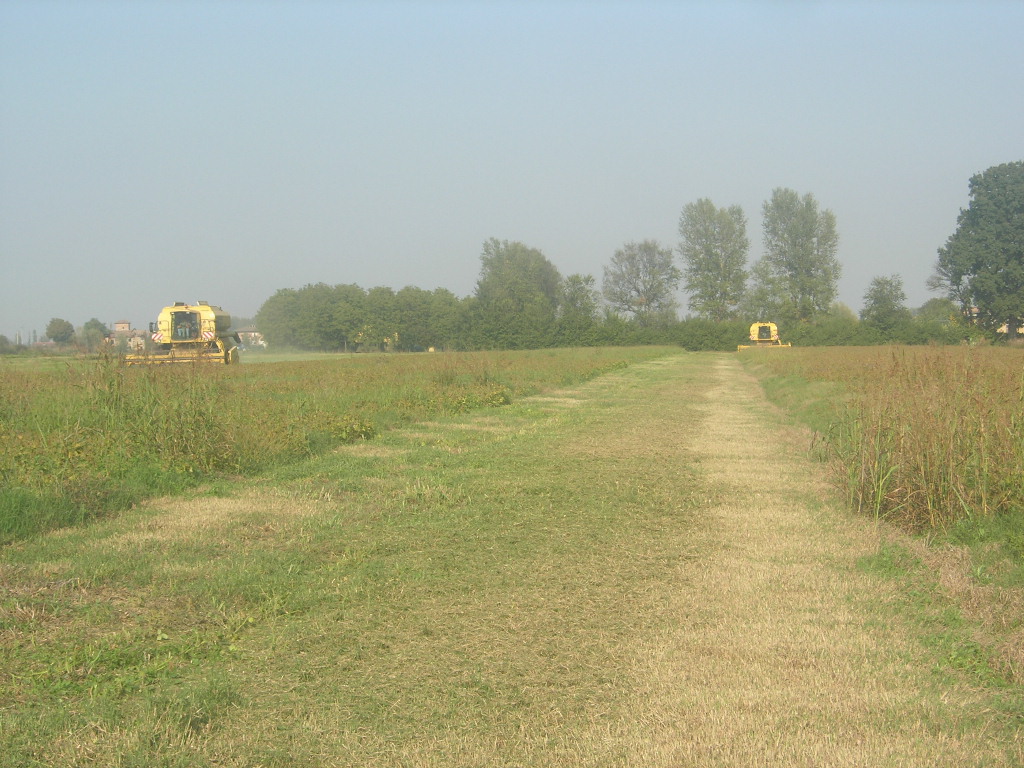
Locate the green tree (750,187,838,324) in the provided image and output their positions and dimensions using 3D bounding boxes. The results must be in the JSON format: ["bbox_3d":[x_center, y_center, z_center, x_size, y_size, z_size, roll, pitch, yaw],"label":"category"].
[{"bbox_3d":[39.474,-15.914,295.000,12.050,22.330,11.000,-1,1,0],"label":"green tree"}]

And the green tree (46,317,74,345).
[{"bbox_3d":[-110.475,-12.002,520.000,7.320,8.960,7.000,-1,1,0],"label":"green tree"}]

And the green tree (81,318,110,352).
[{"bbox_3d":[-97.775,-11.335,500.000,7.040,8.080,6.800,-1,1,0],"label":"green tree"}]

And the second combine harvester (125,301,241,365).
[{"bbox_3d":[-16.977,-2.393,114.462,5.500,3.900,8.800,-1,1,5],"label":"second combine harvester"}]

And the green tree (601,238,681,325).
[{"bbox_3d":[17.936,-12.301,295.000,10.800,15.700,10.500,-1,1,0],"label":"green tree"}]

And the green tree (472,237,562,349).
[{"bbox_3d":[0.879,-11.874,288.000,11.900,15.600,11.500,-1,1,0],"label":"green tree"}]

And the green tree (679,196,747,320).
[{"bbox_3d":[27.839,-15.140,295.000,9.830,21.100,10.000,-1,1,0],"label":"green tree"}]

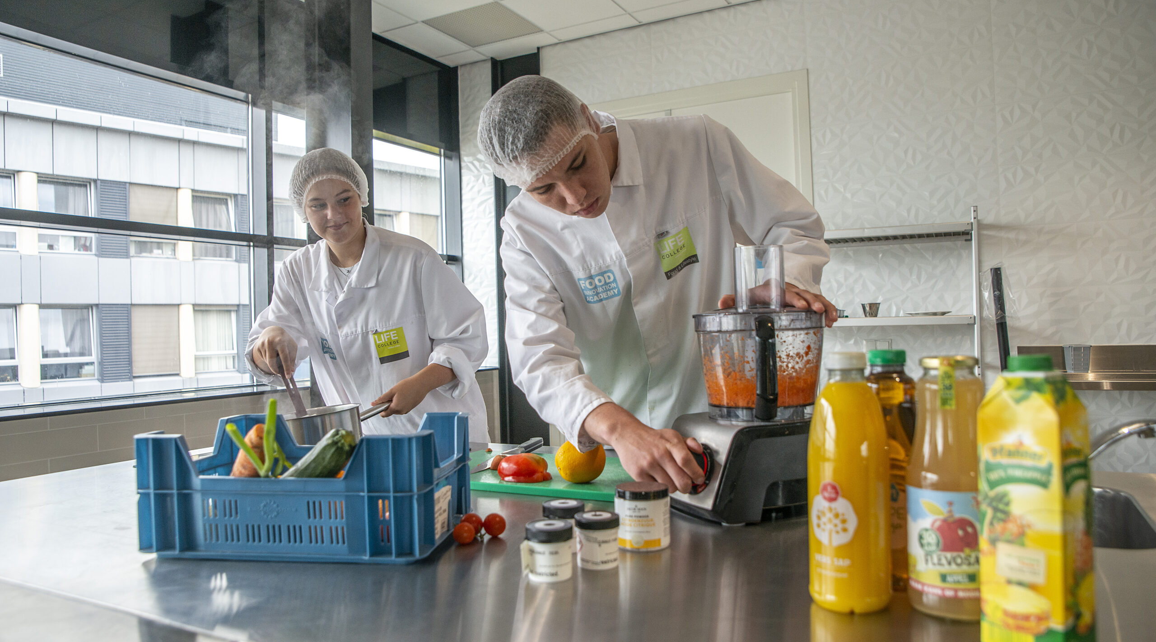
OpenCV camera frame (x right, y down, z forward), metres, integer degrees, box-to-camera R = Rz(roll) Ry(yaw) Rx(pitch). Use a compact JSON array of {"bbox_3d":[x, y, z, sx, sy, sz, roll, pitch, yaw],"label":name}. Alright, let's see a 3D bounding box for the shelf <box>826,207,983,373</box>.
[{"bbox_3d":[1.631,-0.131,4.185,0.990,0.850,0.580,-1,0,29],"label":"shelf"}]

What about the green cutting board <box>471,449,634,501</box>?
[{"bbox_3d":[-0.051,0.304,1.540,0.540,0.016,0.331,-1,-1,26],"label":"green cutting board"}]

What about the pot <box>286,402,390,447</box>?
[{"bbox_3d":[-0.531,0.251,1.774,0.290,0.100,0.178,-10,-1,6],"label":"pot"}]

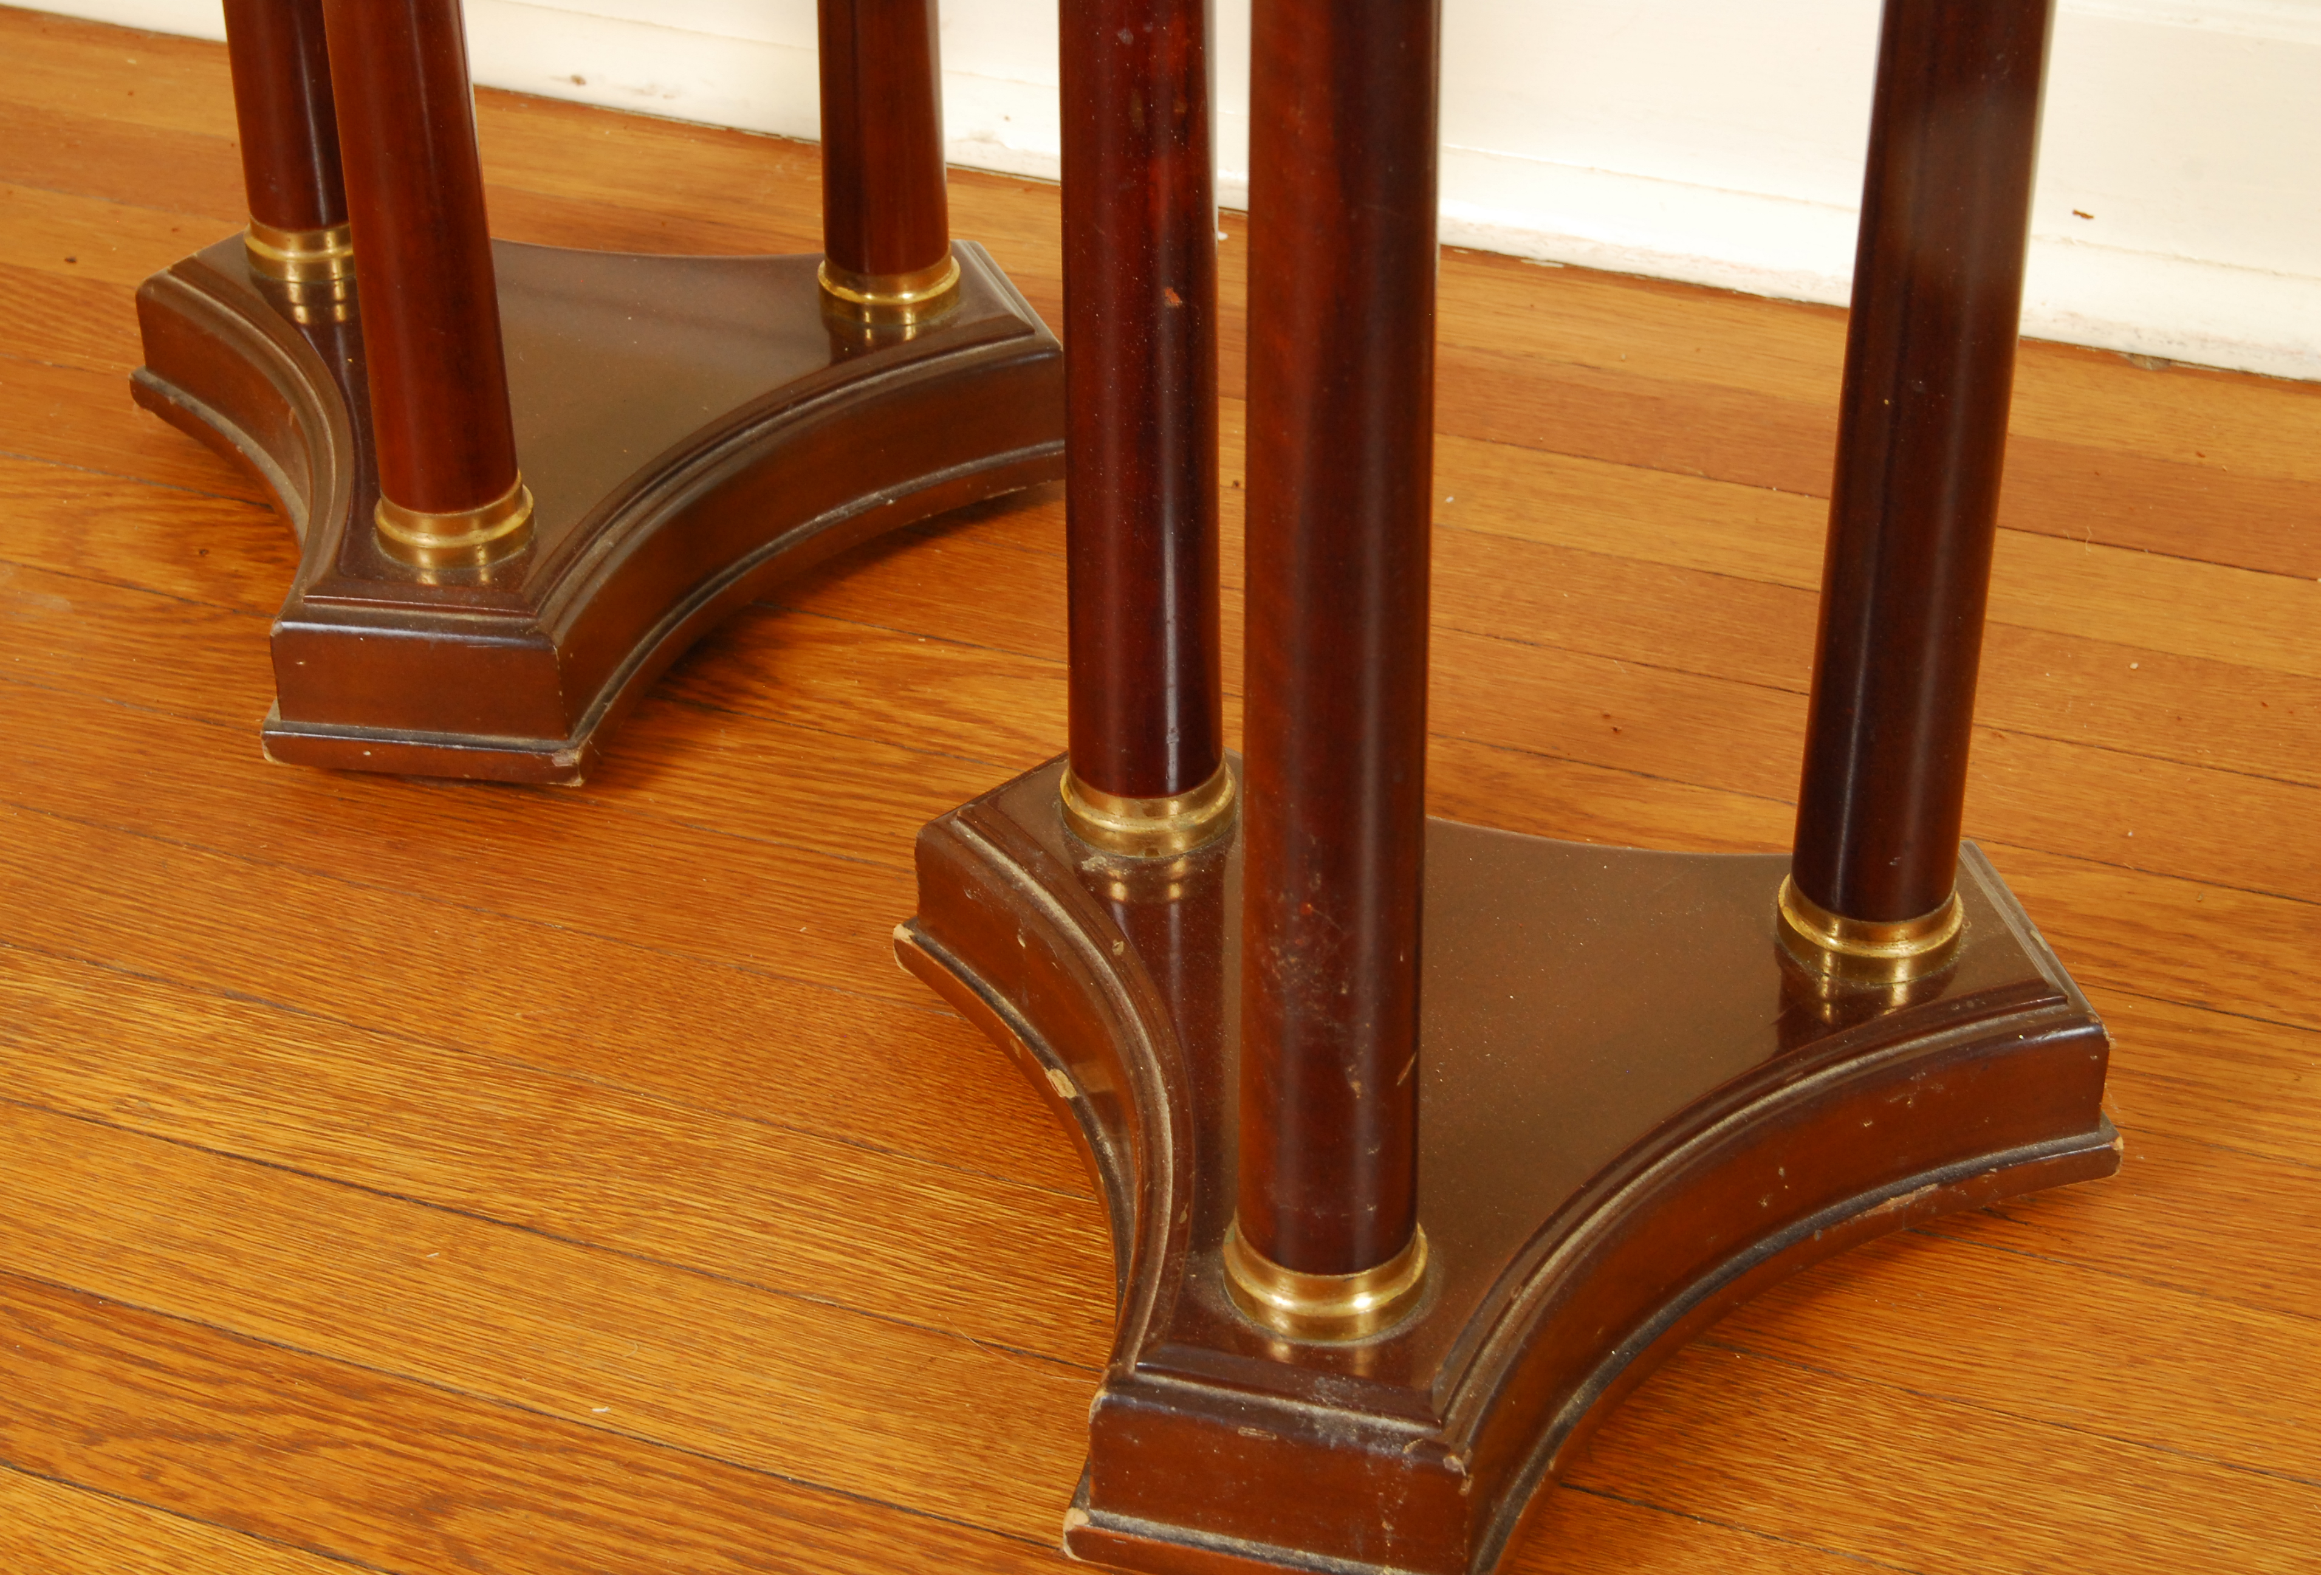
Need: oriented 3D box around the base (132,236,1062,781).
[{"bbox_3d":[-0.188,-0.102,1.329,0.322,0.051,0.279,4,34,8],"label":"base"}]

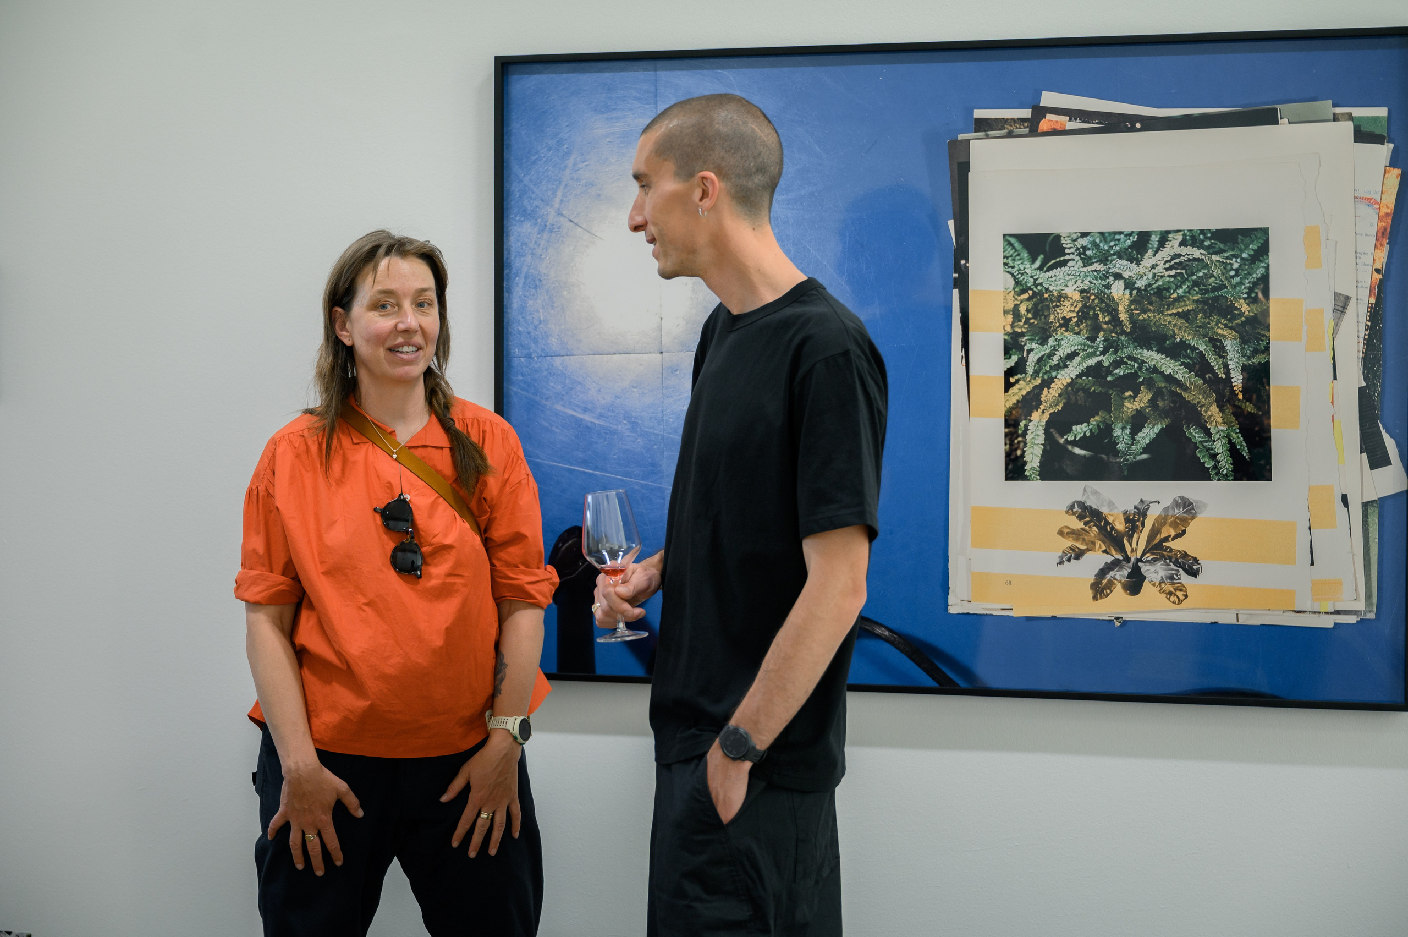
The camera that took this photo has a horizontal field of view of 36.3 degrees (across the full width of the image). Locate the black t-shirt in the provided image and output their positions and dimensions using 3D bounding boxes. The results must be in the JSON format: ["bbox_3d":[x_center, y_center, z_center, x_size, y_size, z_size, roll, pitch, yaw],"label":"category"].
[{"bbox_3d":[0.087,0.088,2.860,0.290,0.675,0.460,3,1,-23],"label":"black t-shirt"}]

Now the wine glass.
[{"bbox_3d":[-0.123,0.133,2.930,0.081,0.202,0.081,-7,3,0],"label":"wine glass"}]

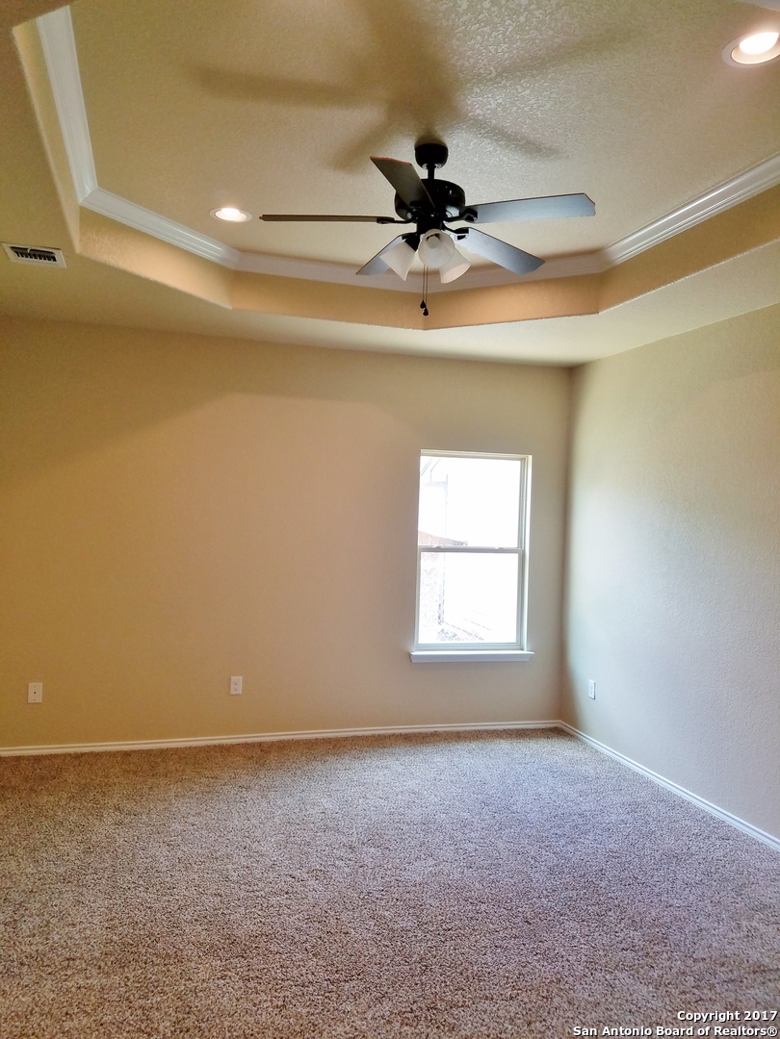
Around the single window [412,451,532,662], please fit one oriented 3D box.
[{"bbox_3d":[0.624,0.279,5.793,0.917,1.538,0.115,2,1,-17],"label":"single window"}]

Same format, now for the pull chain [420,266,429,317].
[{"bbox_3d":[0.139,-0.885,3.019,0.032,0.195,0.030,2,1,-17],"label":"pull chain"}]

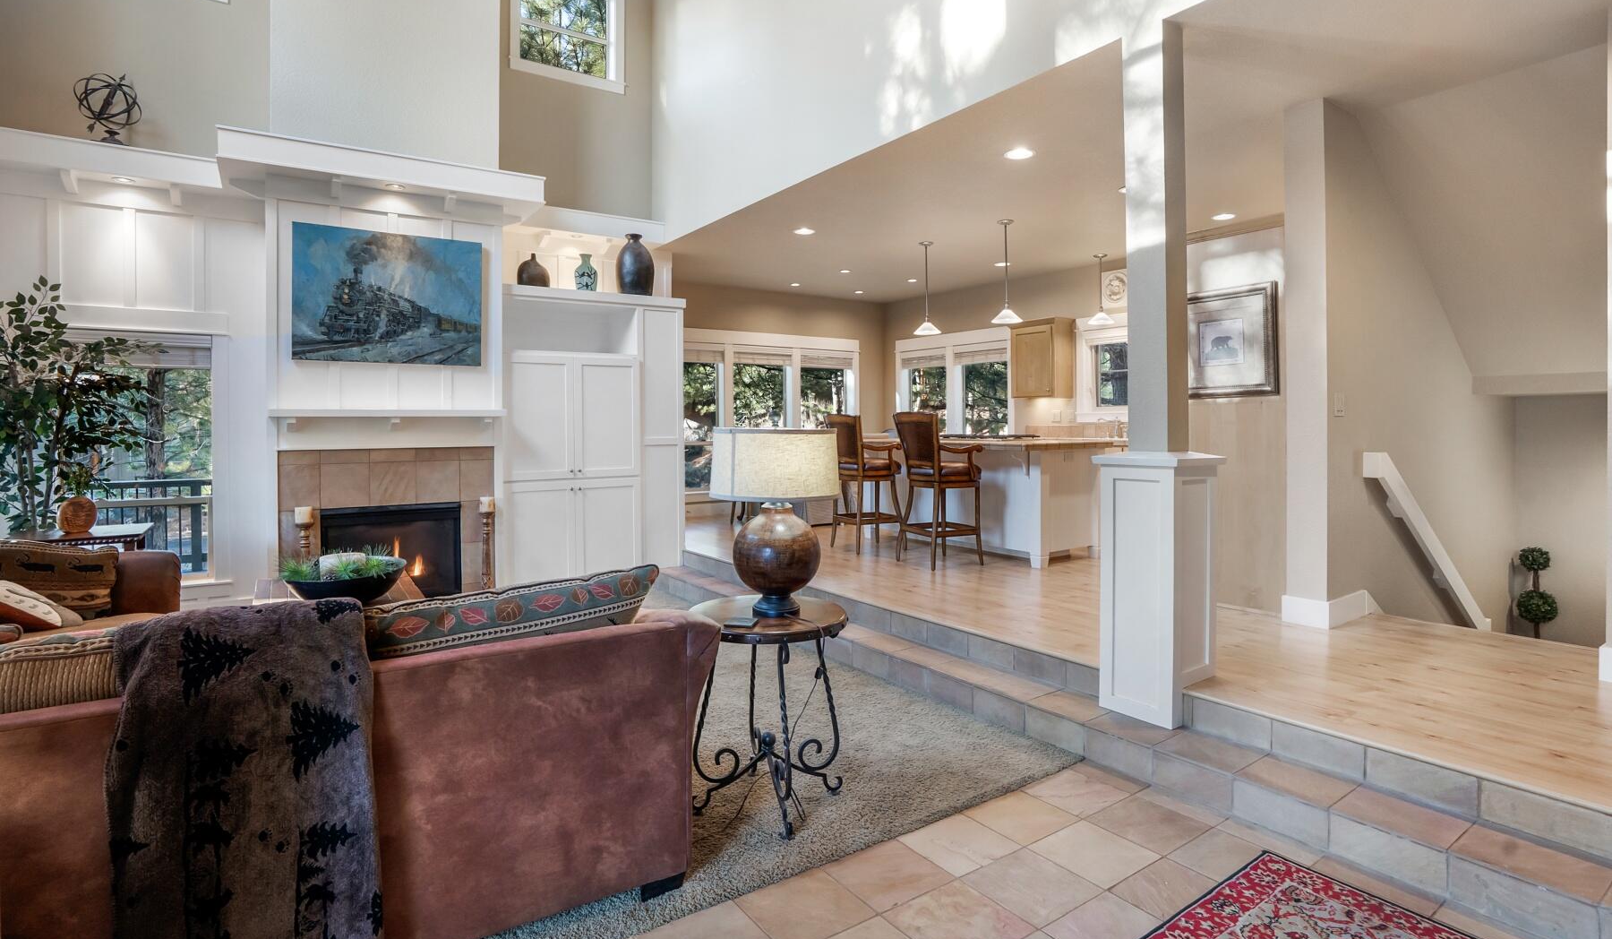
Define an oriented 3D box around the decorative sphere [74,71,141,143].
[{"bbox_3d":[-4.540,-2.354,4.661,0.370,0.450,0.370,-2,4,-32],"label":"decorative sphere"}]

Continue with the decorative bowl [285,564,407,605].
[{"bbox_3d":[-2.460,0.620,3.840,0.540,0.160,0.540,-2,3,-32],"label":"decorative bowl"}]

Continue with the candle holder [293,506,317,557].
[{"bbox_3d":[-3.320,0.665,4.750,0.125,0.830,0.125,-2,3,-32],"label":"candle holder"}]

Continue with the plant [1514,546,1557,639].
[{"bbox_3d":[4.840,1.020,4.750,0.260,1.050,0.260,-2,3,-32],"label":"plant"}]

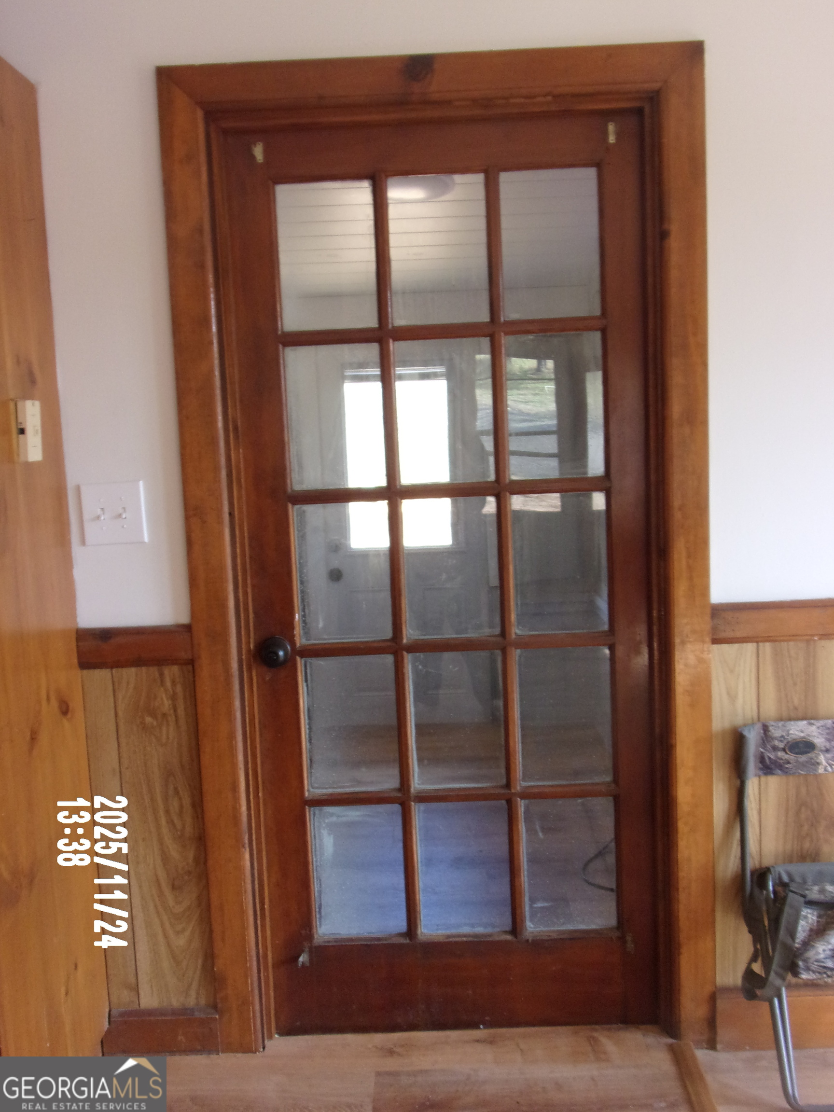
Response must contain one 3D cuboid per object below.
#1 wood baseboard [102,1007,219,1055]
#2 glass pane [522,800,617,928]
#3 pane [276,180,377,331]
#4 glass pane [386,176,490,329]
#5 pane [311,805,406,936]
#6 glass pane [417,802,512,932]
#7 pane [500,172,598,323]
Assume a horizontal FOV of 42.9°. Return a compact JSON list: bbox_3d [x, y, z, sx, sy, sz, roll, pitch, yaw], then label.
[{"bbox_3d":[-0.578,1.072,2.393,0.258,0.097,0.027,-2,6,2],"label":"wood baseboard"},{"bbox_3d":[0.347,0.700,2.412,0.206,0.309,0.014,-2,6,2],"label":"glass pane"},{"bbox_3d":[-0.193,-0.644,2.275,0.210,0.311,0.012,-2,6,2],"label":"pane"},{"bbox_3d":[0.046,-0.654,2.268,0.210,0.311,0.012,-2,6,2],"label":"glass pane"},{"bbox_3d":[-0.132,0.719,2.418,0.210,0.311,0.012,-2,6,2],"label":"pane"},{"bbox_3d":[0.107,0.709,2.412,0.210,0.311,0.012,-2,6,2],"label":"glass pane"},{"bbox_3d":[0.285,-0.664,2.262,0.210,0.311,0.012,-2,6,2],"label":"pane"}]

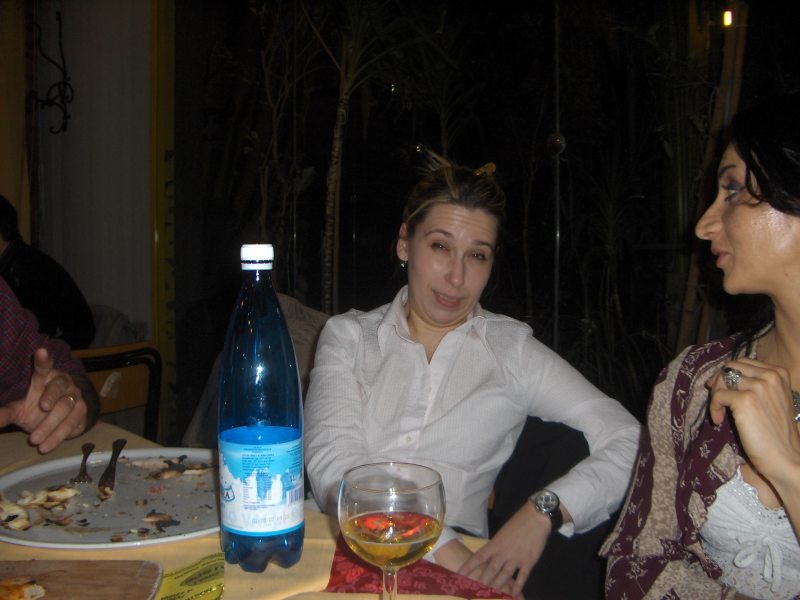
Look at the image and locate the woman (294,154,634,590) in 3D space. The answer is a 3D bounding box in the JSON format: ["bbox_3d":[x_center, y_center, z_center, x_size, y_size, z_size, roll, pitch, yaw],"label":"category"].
[{"bbox_3d":[0.070,0.394,1.010,0.550,1.180,0.720,1,4,16],"label":"woman"}]

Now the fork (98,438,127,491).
[{"bbox_3d":[-0.362,0.207,1.025,0.025,0.020,0.190,-1,7,-13],"label":"fork"}]

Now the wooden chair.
[{"bbox_3d":[-0.855,0.520,1.820,0.500,0.820,0.430,3,5,37],"label":"wooden chair"}]

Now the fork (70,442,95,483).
[{"bbox_3d":[-0.403,0.208,1.040,0.025,0.020,0.190,-1,3,-18],"label":"fork"}]

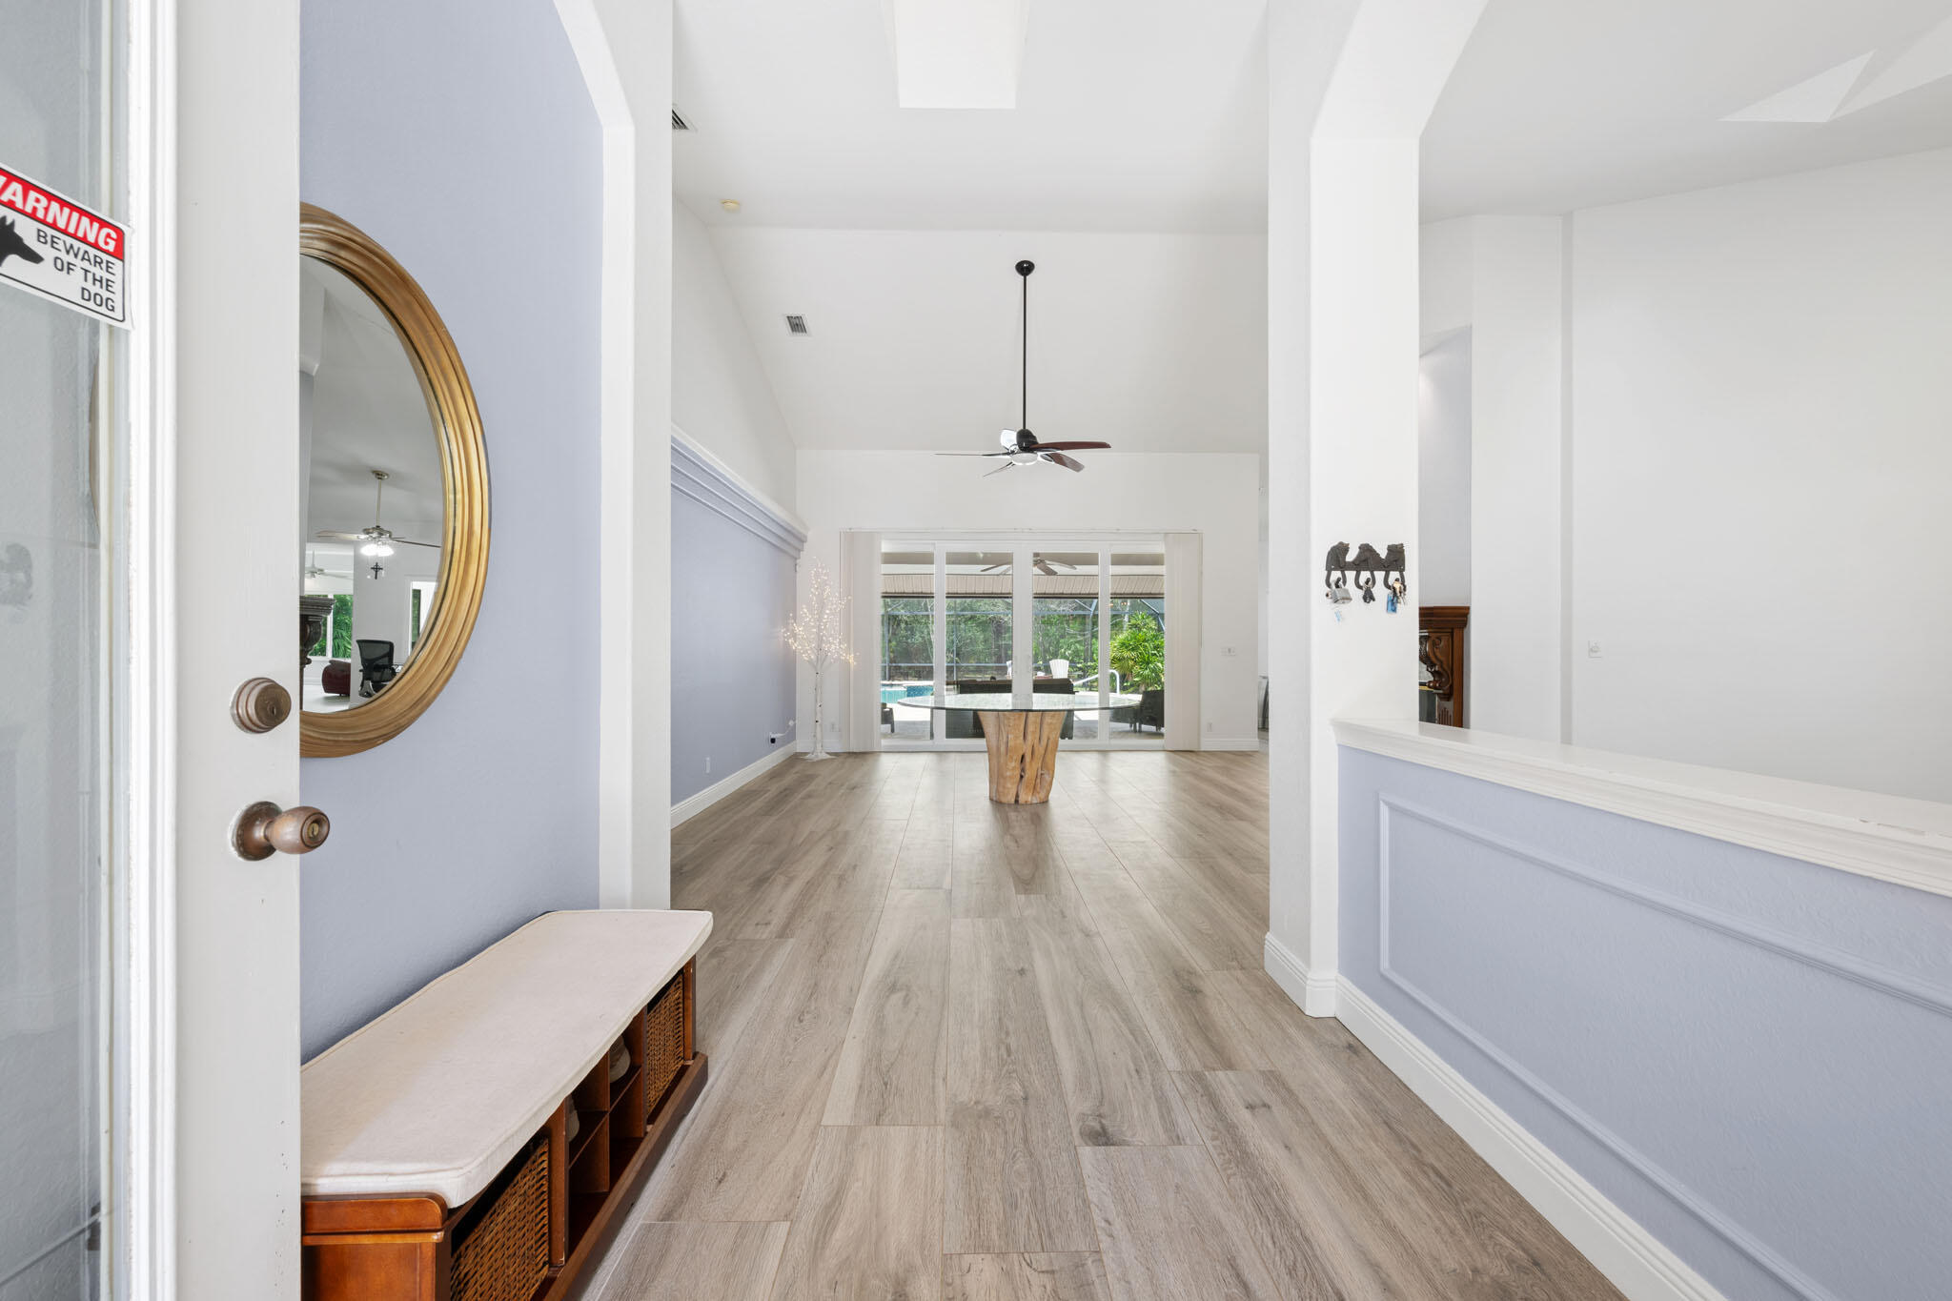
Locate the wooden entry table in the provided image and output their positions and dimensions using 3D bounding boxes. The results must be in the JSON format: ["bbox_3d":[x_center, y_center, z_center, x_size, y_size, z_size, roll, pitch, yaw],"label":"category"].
[{"bbox_3d":[0.344,0.768,5.908,1.850,0.755,1.850,0,0,-1],"label":"wooden entry table"}]

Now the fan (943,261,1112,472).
[{"bbox_3d":[0.368,-2.200,5.815,1.370,1.572,1.370,0,0,-1],"label":"fan"}]

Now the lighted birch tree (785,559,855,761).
[{"bbox_3d":[-1.670,0.075,8.120,0.760,2.120,0.660,0,0,-2],"label":"lighted birch tree"}]

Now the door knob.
[{"bbox_3d":[-0.769,0.201,0.845,0.070,0.066,0.066,0,0,-1],"label":"door knob"}]

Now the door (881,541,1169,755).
[{"bbox_3d":[0.535,-0.069,8.600,3.500,2.430,0.130,0,0,-1],"label":"door"}]

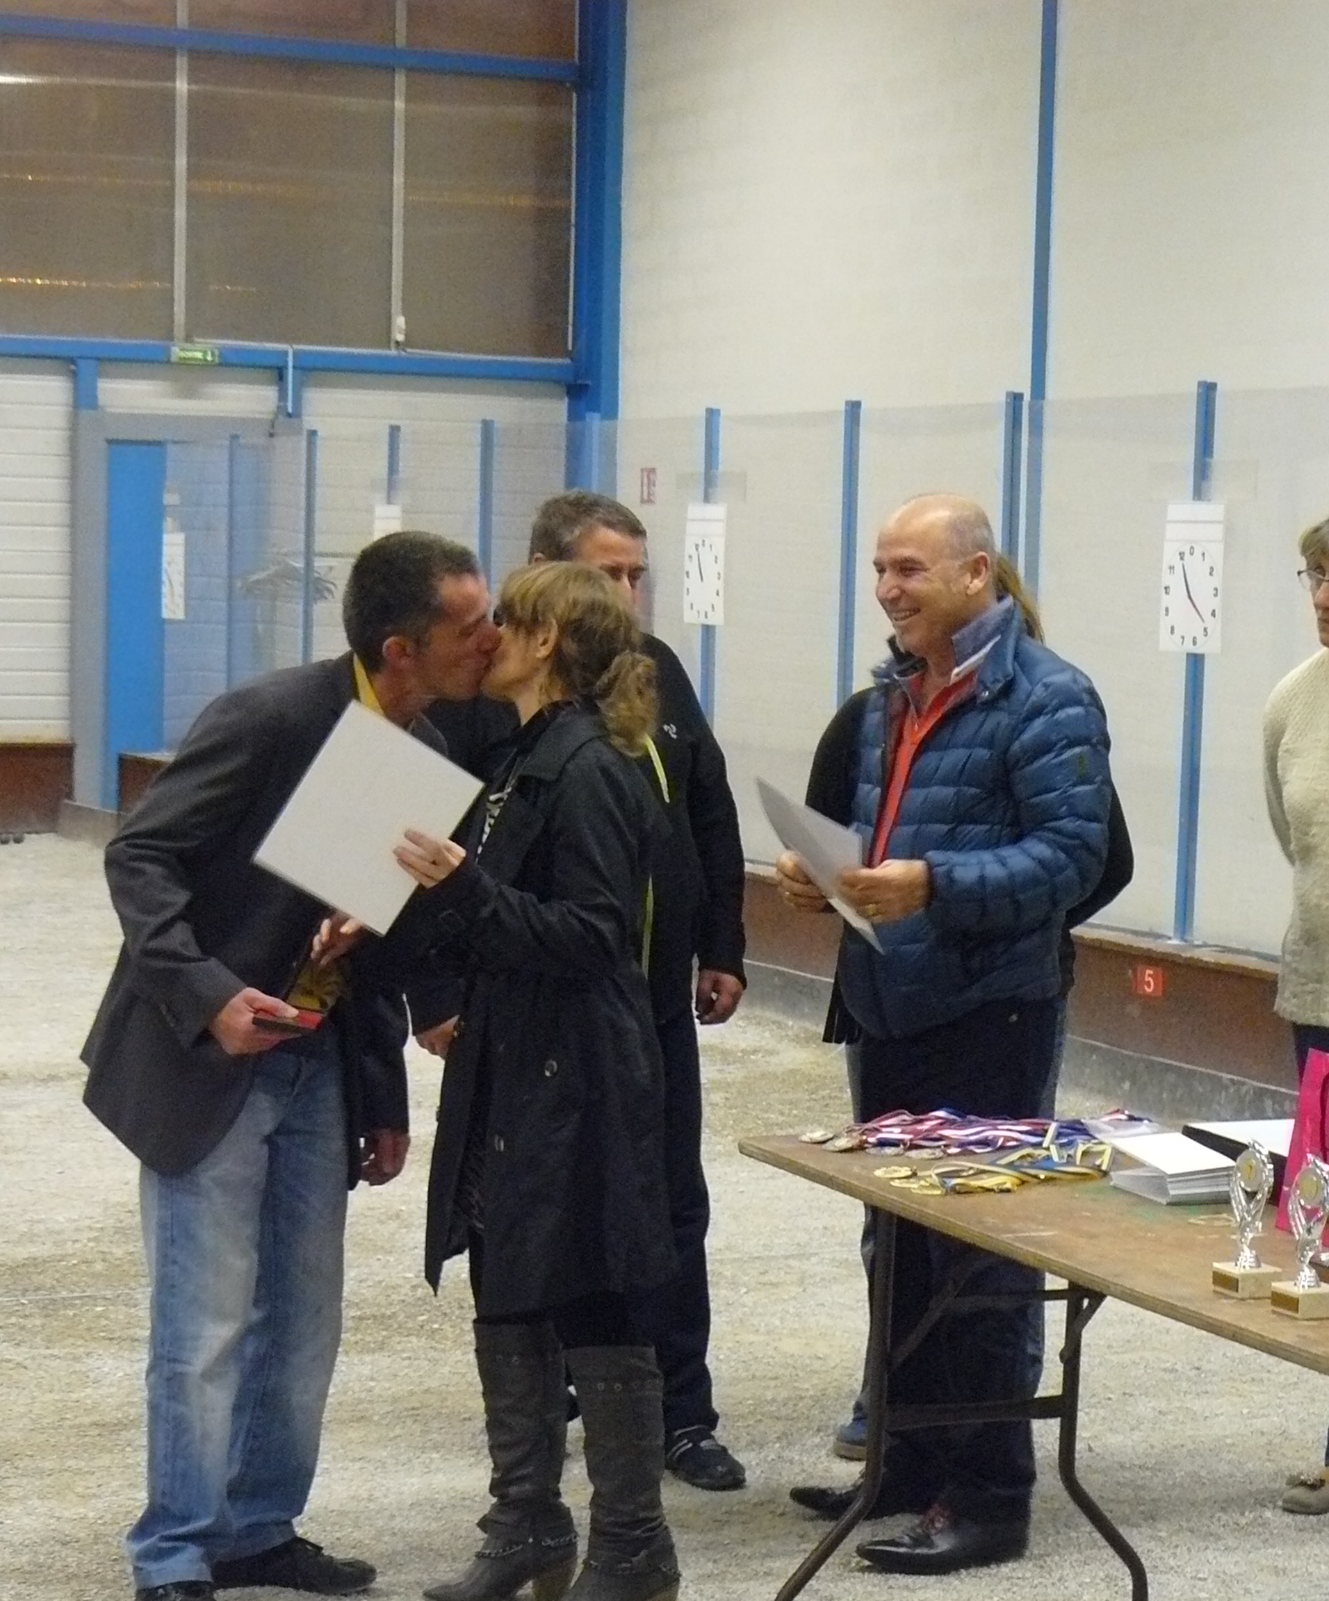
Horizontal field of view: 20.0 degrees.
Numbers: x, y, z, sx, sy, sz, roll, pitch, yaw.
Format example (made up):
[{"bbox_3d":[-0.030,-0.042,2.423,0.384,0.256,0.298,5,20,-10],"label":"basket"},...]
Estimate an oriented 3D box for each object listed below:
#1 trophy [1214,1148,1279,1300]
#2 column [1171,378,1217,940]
[{"bbox_3d":[0.700,0.501,4.502,0.058,0.185,0.058,0,4,-22],"label":"trophy"},{"bbox_3d":[1.590,-0.409,11.252,0.050,1.667,0.055,-1,4,-26],"label":"column"}]

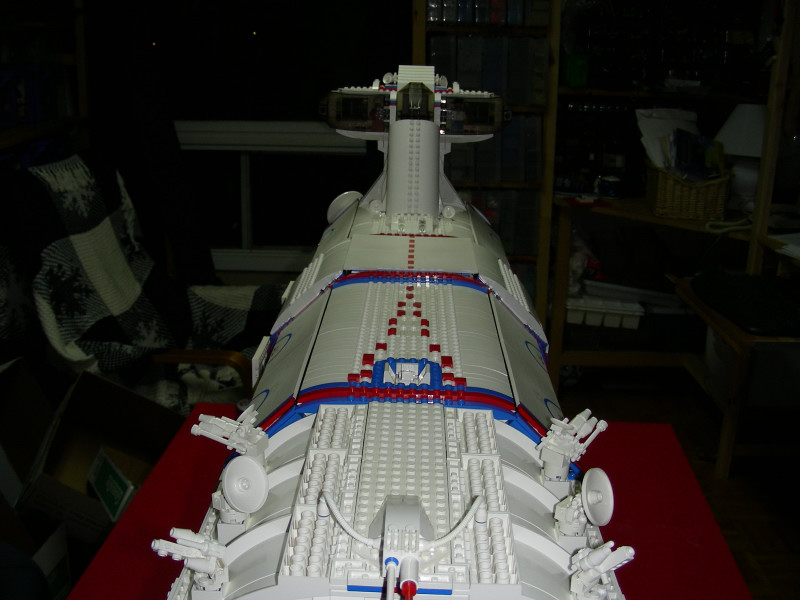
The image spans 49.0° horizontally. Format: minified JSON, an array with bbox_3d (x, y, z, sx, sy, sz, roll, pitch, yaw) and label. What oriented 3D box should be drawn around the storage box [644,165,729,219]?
[{"bbox_3d":[1.039,-0.392,3.109,0.260,0.165,0.200,4,18,9],"label":"storage box"}]

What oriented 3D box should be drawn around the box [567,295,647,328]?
[{"bbox_3d":[0.799,0.044,3.421,0.310,0.070,0.160,5,18,11],"label":"box"}]

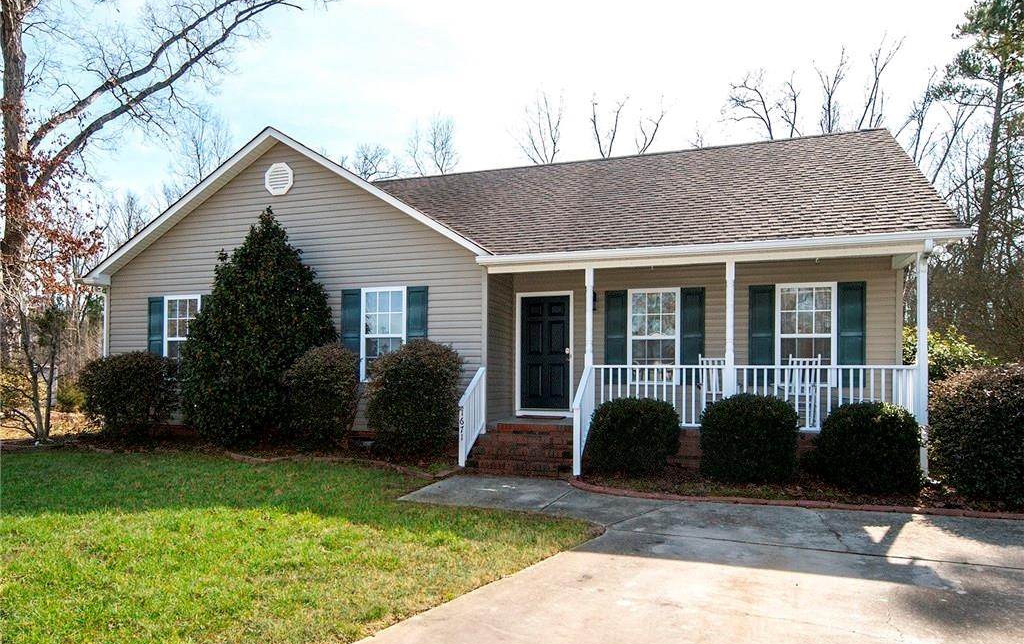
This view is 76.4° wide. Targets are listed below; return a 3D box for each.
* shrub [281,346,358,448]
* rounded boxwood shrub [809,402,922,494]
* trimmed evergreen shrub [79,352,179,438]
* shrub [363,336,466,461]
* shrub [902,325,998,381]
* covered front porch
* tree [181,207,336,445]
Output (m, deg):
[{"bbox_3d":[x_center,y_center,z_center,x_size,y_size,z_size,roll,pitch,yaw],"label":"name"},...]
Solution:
[{"bbox_3d":[-3.181,1.237,10.909,1.251,1.718,1.251,-1,-2,20],"label":"shrub"},{"bbox_3d":[4.358,1.513,8.075,1.234,1.014,1.234,-1,-2,20],"label":"rounded boxwood shrub"},{"bbox_3d":[-7.306,1.381,12.443,1.793,1.592,1.524,-1,-2,20],"label":"trimmed evergreen shrub"},{"bbox_3d":[-1.530,1.185,10.263,1.492,1.847,1.492,0,-2,0],"label":"shrub"},{"bbox_3d":[8.041,1.097,12.242,1.756,2.095,1.756,-1,-2,20],"label":"shrub"},{"bbox_3d":[2.611,0.572,9.805,6.500,3.200,2.250,-1,-2,20],"label":"covered front porch"},{"bbox_3d":[-4.352,0.072,11.269,2.665,4.092,2.265,-1,-2,20],"label":"tree"}]

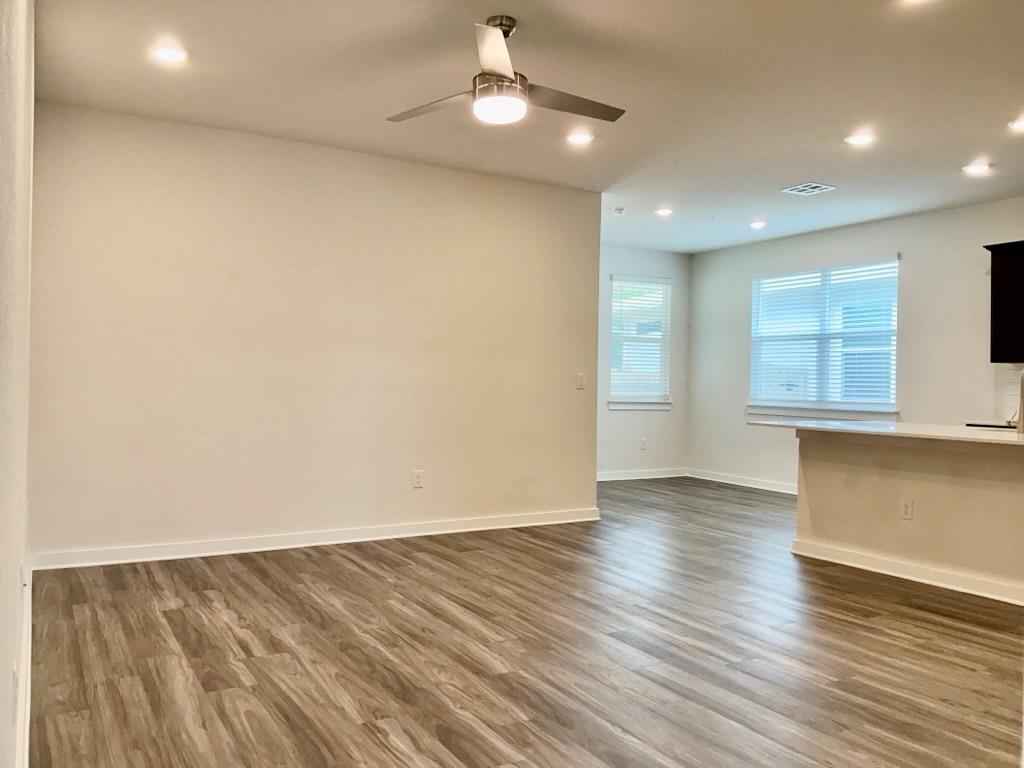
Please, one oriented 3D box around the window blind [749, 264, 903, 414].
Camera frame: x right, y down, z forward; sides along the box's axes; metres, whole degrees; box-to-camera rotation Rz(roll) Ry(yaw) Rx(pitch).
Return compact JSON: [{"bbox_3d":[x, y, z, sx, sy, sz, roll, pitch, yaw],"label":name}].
[{"bbox_3d":[3.170,-0.486,8.295,0.060,1.464,1.809,1,0,-30],"label":"window blind"}]

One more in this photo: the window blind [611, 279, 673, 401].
[{"bbox_3d":[1.561,-0.527,9.612,0.918,1.506,0.060,1,0,-30],"label":"window blind"}]

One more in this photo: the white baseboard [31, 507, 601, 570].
[{"bbox_3d":[-1.031,1.066,5.717,4.123,0.110,0.020,1,0,-30],"label":"white baseboard"}]

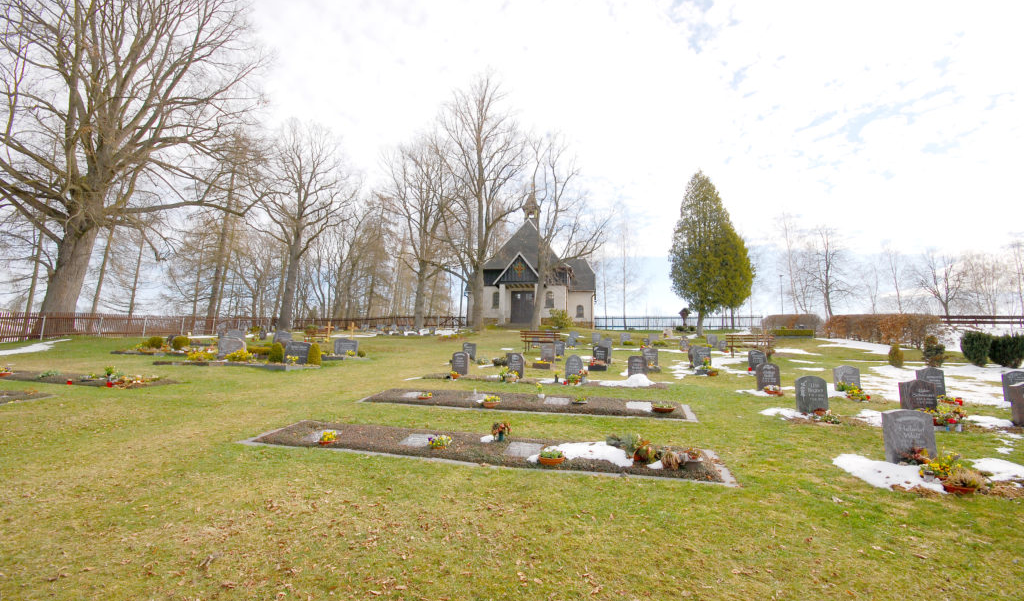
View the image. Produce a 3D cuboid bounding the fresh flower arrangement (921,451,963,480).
[{"bbox_3d":[4.573,1.758,4.553,0.380,0.310,0.340,0,-8,11],"label":"fresh flower arrangement"}]

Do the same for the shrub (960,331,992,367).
[{"bbox_3d":[13.847,1.407,12.764,0.680,1.060,0.680,-1,-7,13],"label":"shrub"}]

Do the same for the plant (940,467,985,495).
[{"bbox_3d":[4.674,1.842,4.432,0.360,0.230,0.350,0,-6,12],"label":"plant"}]

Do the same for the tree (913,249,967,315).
[{"bbox_3d":[40.447,-1.180,40.420,3.700,7.000,3.700,-1,-7,13],"label":"tree"}]

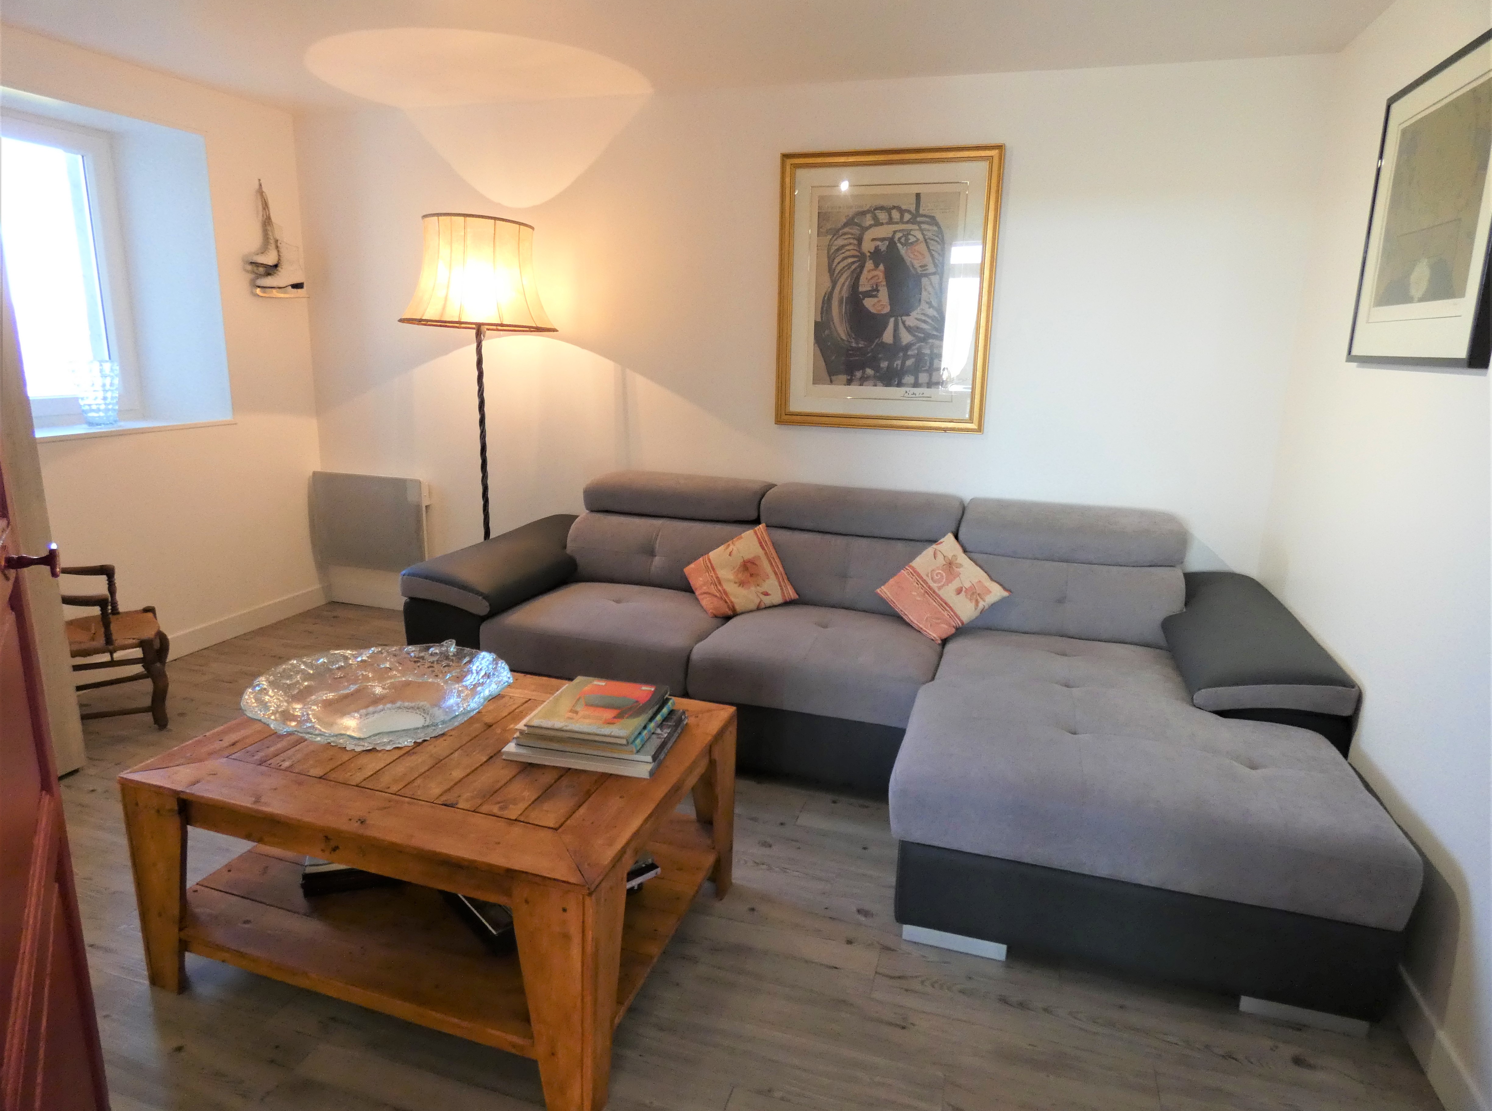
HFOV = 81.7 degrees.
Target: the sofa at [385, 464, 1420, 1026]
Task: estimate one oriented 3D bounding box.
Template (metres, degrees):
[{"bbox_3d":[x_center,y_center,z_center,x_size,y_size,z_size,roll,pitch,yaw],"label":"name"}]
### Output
[{"bbox_3d":[0.209,0.283,2.666,2.699,0.819,1.572,5,14,17],"label":"sofa"}]

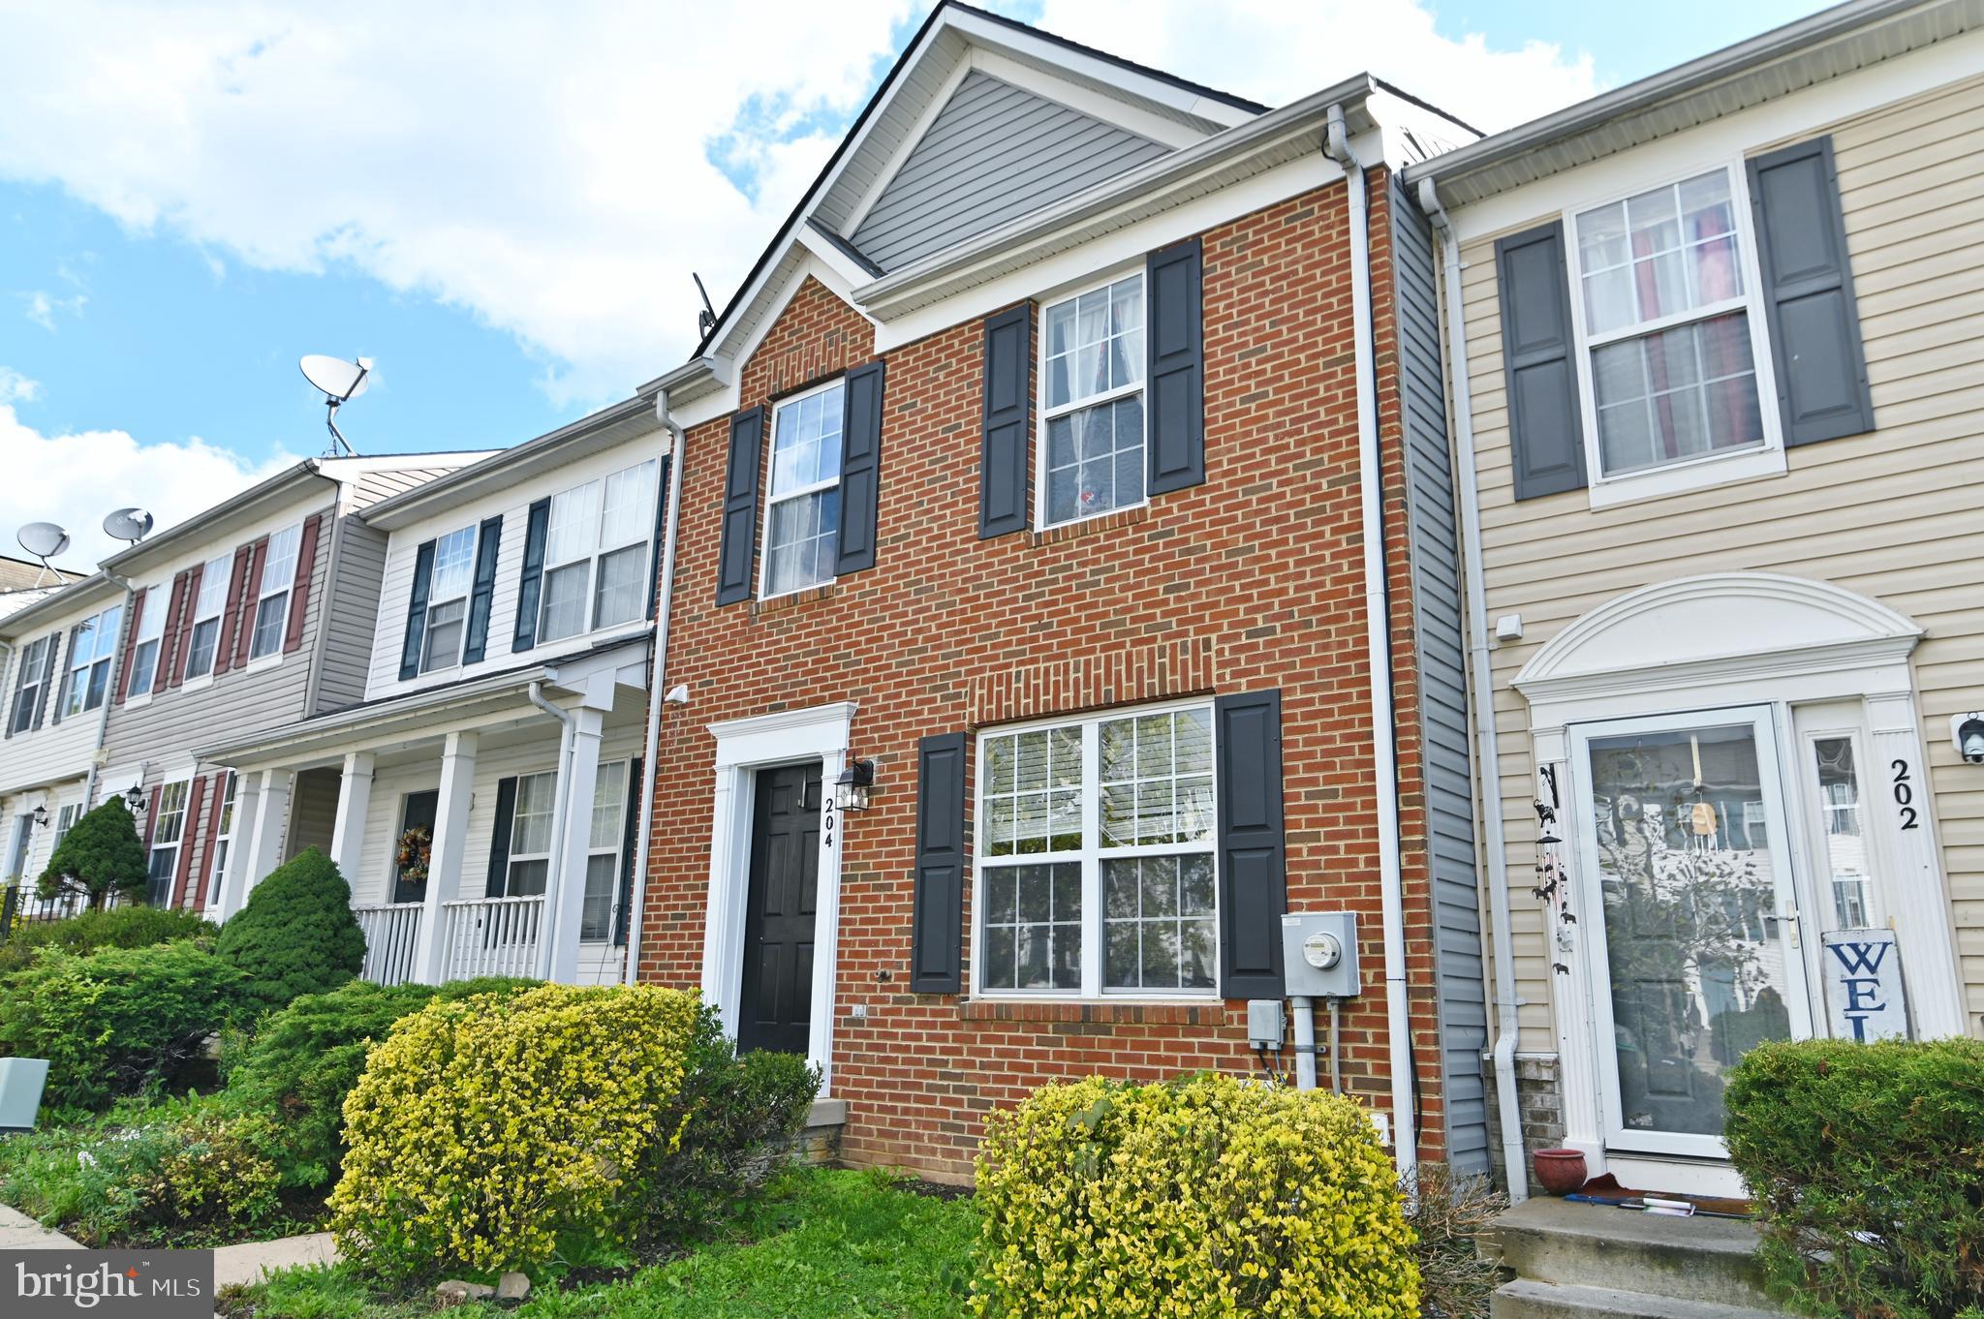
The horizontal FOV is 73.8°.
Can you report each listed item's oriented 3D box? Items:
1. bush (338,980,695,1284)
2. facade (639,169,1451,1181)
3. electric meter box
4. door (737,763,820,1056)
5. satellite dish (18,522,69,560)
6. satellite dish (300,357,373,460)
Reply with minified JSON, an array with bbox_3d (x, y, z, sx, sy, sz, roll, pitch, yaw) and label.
[{"bbox_3d":[-2.301,2.285,6.545,1.420,1.270,1.620,-10,-18,37],"label":"bush"},{"bbox_3d":[-0.259,-0.065,8.457,6.080,6.360,0.280,-10,-18,37],"label":"facade"},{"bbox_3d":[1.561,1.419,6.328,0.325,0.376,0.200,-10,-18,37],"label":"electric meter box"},{"bbox_3d":[-1.361,1.735,9.061,0.914,2.040,0.060,-10,-18,37],"label":"door"},{"bbox_3d":[-16.382,-2.112,23.003,0.620,0.620,0.850,-8,-17,31],"label":"satellite dish"},{"bbox_3d":[-7.347,-2.957,14.912,0.700,1.180,0.830,-9,-18,35],"label":"satellite dish"}]

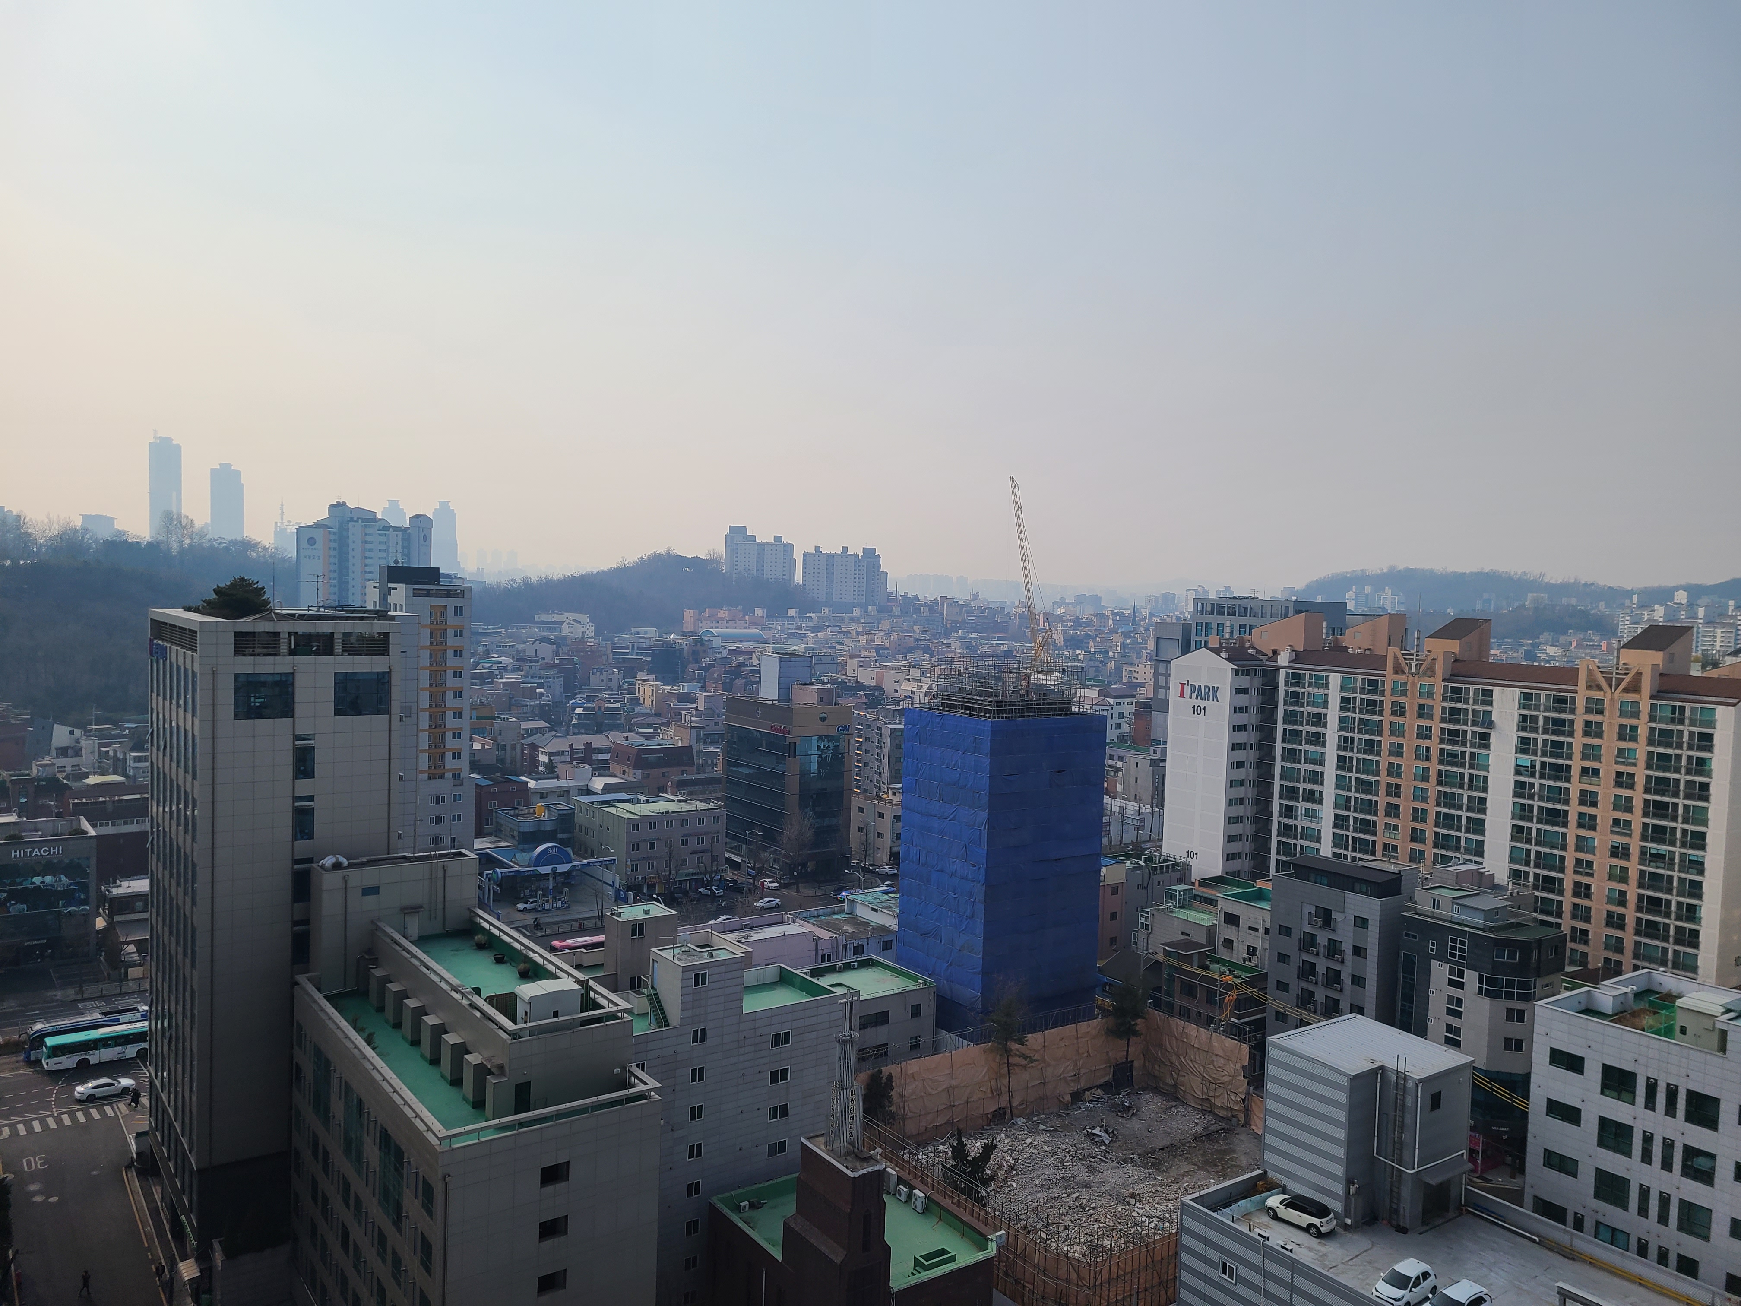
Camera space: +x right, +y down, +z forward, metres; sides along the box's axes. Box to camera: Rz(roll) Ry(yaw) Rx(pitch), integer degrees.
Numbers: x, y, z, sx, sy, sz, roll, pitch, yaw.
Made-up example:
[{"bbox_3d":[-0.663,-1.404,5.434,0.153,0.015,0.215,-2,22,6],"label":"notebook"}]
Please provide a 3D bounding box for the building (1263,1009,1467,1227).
[{"bbox_3d":[26.968,25.665,71.137,7.800,8.400,7.500,0,4,-35],"label":"building"}]

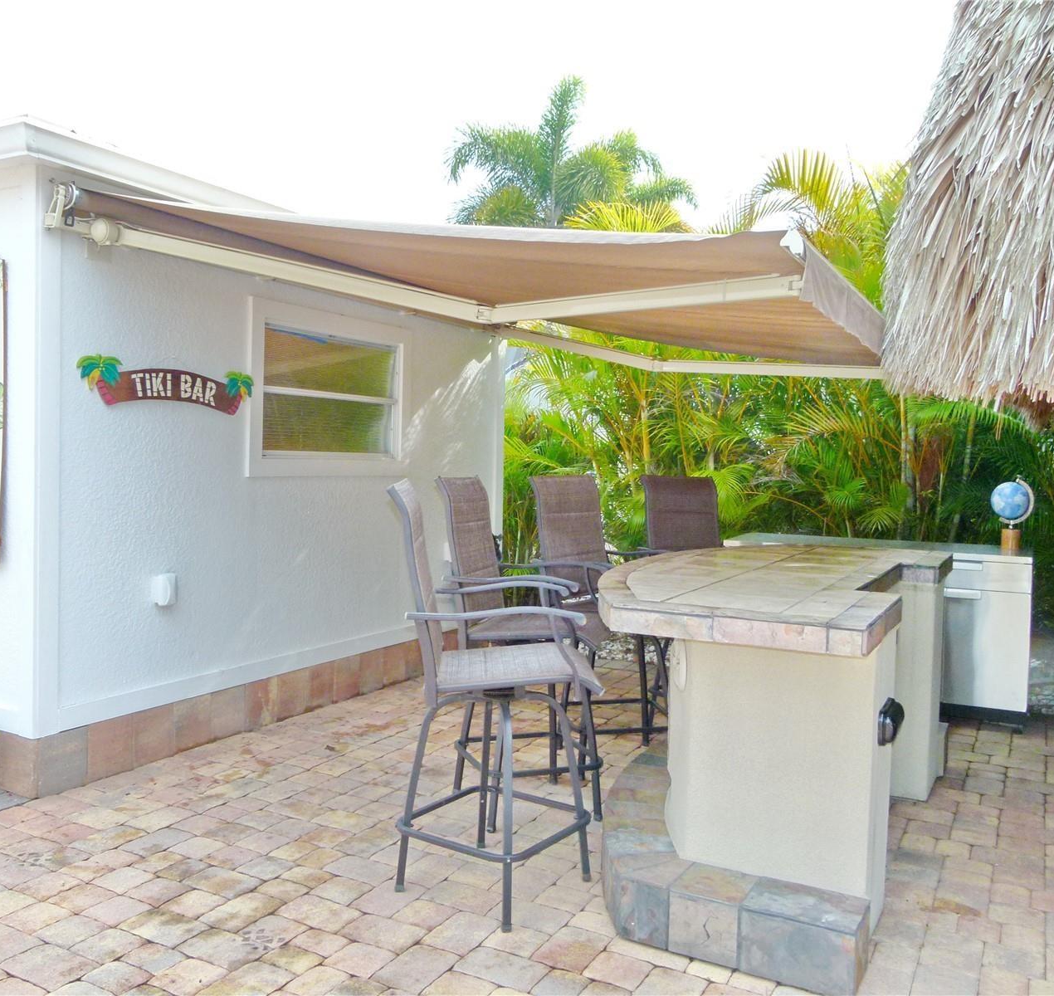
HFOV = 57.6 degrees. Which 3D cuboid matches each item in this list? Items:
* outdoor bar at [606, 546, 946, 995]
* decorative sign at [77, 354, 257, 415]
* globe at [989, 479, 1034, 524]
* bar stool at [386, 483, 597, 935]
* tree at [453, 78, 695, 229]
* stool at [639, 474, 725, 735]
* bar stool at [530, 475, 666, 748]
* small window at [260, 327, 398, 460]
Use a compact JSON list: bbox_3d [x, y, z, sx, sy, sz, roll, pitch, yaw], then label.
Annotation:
[{"bbox_3d":[0.898,0.747,3.646,1.120,0.955,2.520,2,2,28],"label":"outdoor bar"},{"bbox_3d":[-1.557,-0.489,4.233,0.025,0.205,0.965,2,2,28],"label":"decorative sign"},{"bbox_3d":[2.810,0.021,5.538,0.230,0.250,0.210,2,2,27],"label":"globe"},{"bbox_3d":[-0.084,0.586,3.020,0.640,1.280,0.620,1,2,0],"label":"bar stool"},{"bbox_3d":[0.548,-3.052,15.906,4.100,7.790,4.100,1,2,0],"label":"tree"},{"bbox_3d":[0.936,0.553,4.719,0.620,1.280,0.640,0,2,-24],"label":"stool"},{"bbox_3d":[0.426,0.555,4.329,0.640,1.280,0.620,2,2,40],"label":"bar stool"},{"bbox_3d":[-1.052,-0.558,5.236,0.100,0.680,1.120,2,2,28],"label":"small window"}]

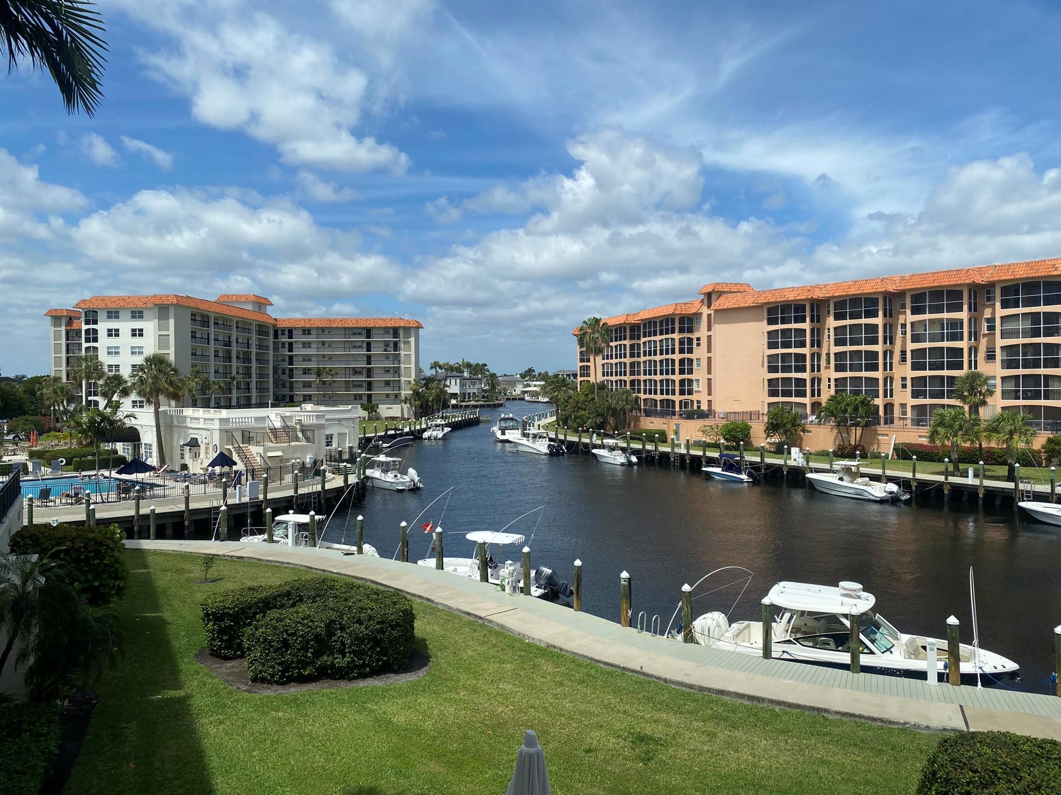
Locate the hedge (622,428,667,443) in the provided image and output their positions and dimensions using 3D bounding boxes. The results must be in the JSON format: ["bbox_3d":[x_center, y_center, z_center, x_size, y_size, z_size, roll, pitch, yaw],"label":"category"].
[{"bbox_3d":[14.200,4.699,99.800,1.300,1.500,7.500,-1,1,-33],"label":"hedge"}]

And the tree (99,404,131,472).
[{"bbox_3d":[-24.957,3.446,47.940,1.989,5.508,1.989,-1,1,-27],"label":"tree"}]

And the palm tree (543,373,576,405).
[{"bbox_3d":[5.024,0.252,140.000,5.800,9.000,5.800,0,1,0],"label":"palm tree"}]

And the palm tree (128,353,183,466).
[{"bbox_3d":[-32.094,1.084,68.544,4.437,9.690,4.437,-1,1,-25],"label":"palm tree"}]

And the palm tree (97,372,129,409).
[{"bbox_3d":[-54.520,1.282,104.000,4.200,8.800,4.200,0,1,0],"label":"palm tree"}]

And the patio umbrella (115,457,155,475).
[{"bbox_3d":[-26.657,5.174,53.903,2.500,2.400,2.500,-1,1,-26],"label":"patio umbrella"}]

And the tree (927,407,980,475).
[{"bbox_3d":[32.656,3.424,61.500,4.000,5.250,4.000,0,1,0],"label":"tree"}]

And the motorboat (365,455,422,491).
[{"bbox_3d":[-11.650,6.099,65.300,7.500,2.750,2.400,1,1,42],"label":"motorboat"}]

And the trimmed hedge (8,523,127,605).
[{"bbox_3d":[-16.974,6.071,29.376,3.672,2.142,3.876,-1,1,-29],"label":"trimmed hedge"}]

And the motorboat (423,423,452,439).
[{"bbox_3d":[-14.586,5.333,130.560,2.958,2.856,9.180,0,1,14],"label":"motorboat"}]

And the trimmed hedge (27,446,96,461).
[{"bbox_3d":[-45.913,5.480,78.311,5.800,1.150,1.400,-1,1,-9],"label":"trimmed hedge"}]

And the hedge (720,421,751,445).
[{"bbox_3d":[22.352,3.989,87.000,3.500,2.800,3.400,1,2,45],"label":"hedge"}]

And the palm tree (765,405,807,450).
[{"bbox_3d":[26.795,3.327,83.640,4.284,4.896,4.284,0,1,18],"label":"palm tree"}]

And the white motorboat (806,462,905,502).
[{"bbox_3d":[24.538,6.257,61.071,2.550,2.650,8.150,-1,1,-33],"label":"white motorboat"}]

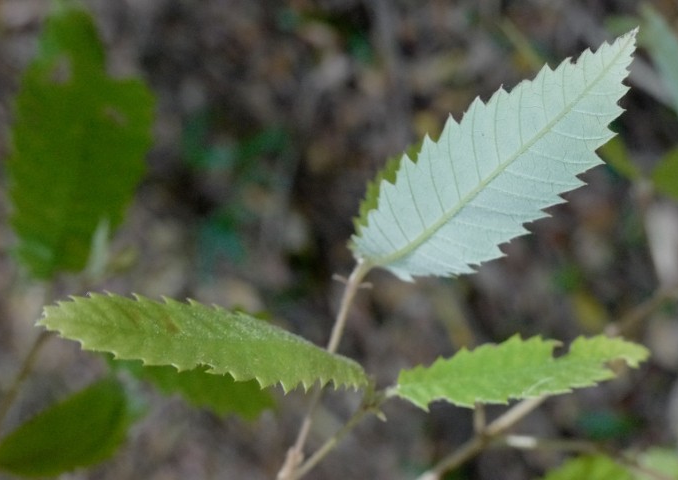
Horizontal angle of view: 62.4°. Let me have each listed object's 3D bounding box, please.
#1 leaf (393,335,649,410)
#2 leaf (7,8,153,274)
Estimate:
[{"bbox_3d":[0.065,0.045,0.195,0.102,0.010,0.030,-2,28,-22],"label":"leaf"},{"bbox_3d":[-0.115,-0.045,0.250,0.059,0.012,0.125,4,71,-6],"label":"leaf"}]

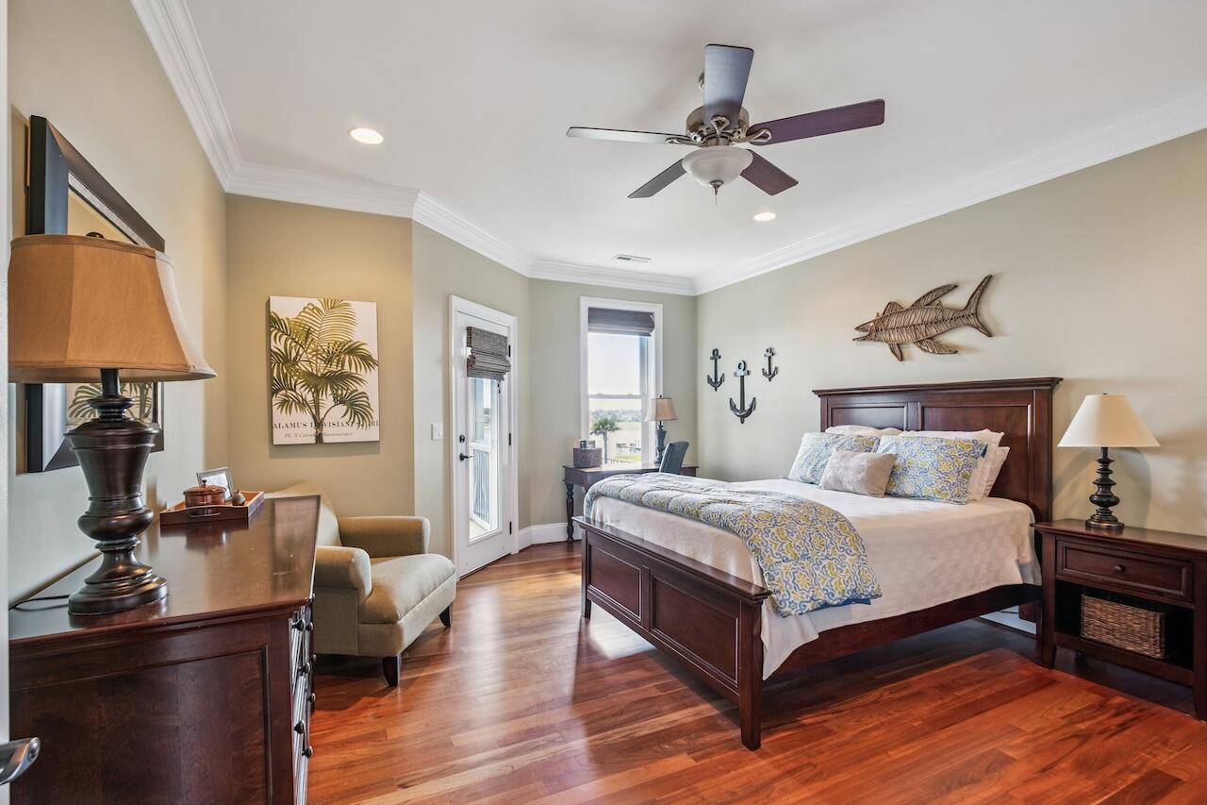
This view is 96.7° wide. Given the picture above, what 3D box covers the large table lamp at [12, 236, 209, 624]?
[{"bbox_3d":[-0.989,0.038,1.070,0.370,0.720,0.370,0,-1,-26],"label":"large table lamp"}]

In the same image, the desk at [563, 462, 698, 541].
[{"bbox_3d":[0.282,1.001,5.351,1.260,0.740,0.540,0,-1,-26],"label":"desk"}]

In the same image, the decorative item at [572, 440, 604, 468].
[{"bbox_3d":[-0.148,0.507,5.266,0.195,0.260,0.250,0,-1,-26],"label":"decorative item"}]

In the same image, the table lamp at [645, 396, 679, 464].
[{"bbox_3d":[0.603,0.278,5.580,0.350,0.710,0.350,0,-1,0],"label":"table lamp"}]

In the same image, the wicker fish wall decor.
[{"bbox_3d":[2.145,-0.531,3.694,0.070,0.474,0.989,0,-1,-26],"label":"wicker fish wall decor"}]

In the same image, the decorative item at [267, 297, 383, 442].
[{"bbox_3d":[-1.750,-0.198,3.404,0.591,0.904,0.040,0,-1,-26],"label":"decorative item"}]

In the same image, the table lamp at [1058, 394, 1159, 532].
[{"bbox_3d":[2.466,0.281,2.630,0.370,0.649,0.370,0,-1,-26],"label":"table lamp"}]

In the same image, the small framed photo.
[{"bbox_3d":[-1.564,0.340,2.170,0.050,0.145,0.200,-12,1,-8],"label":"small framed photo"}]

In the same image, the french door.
[{"bbox_3d":[-0.991,0.284,4.541,0.100,2.159,1.001,0,-1,19],"label":"french door"}]

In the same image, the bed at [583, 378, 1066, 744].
[{"bbox_3d":[1.174,0.606,3.193,2.181,1.466,1.664,0,-1,-25],"label":"bed"}]

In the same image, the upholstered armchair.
[{"bbox_3d":[-1.334,0.890,2.886,0.870,0.880,0.740,0,-1,4],"label":"upholstered armchair"}]

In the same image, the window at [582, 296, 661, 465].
[{"bbox_3d":[0.200,-0.113,5.708,0.980,1.938,0.120,0,-1,-26],"label":"window"}]

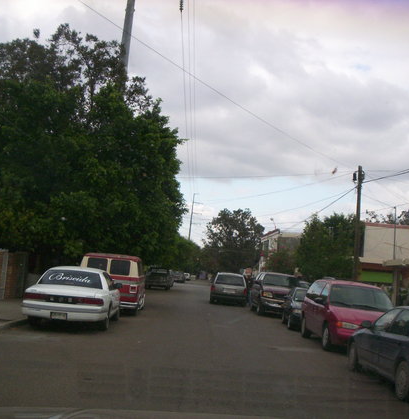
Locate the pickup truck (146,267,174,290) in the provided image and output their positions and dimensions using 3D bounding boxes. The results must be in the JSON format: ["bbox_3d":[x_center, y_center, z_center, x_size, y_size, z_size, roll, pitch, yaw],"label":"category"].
[{"bbox_3d":[-3.676,5.714,50.013,1.960,1.820,5.300,5,-6,-1],"label":"pickup truck"}]

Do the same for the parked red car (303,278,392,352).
[{"bbox_3d":[3.874,2.785,16.238,1.900,1.730,5.050,5,-6,0],"label":"parked red car"}]

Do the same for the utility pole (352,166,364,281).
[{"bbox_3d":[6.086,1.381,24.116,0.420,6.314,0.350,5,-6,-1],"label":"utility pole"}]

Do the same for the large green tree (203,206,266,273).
[{"bbox_3d":[3.777,5.135,79.995,8.200,10.578,8.000,5,-6,-1],"label":"large green tree"}]

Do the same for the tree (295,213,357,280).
[{"bbox_3d":[6.333,2.815,31.010,3.600,5.217,3.600,5,-6,-1],"label":"tree"}]

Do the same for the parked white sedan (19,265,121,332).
[{"bbox_3d":[-3.289,2.325,16.253,1.940,1.440,5.200,5,-6,-2],"label":"parked white sedan"}]

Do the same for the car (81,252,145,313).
[{"bbox_3d":[-3.168,2.632,21.659,2.020,2.000,4.950,5,-6,-2],"label":"car"}]

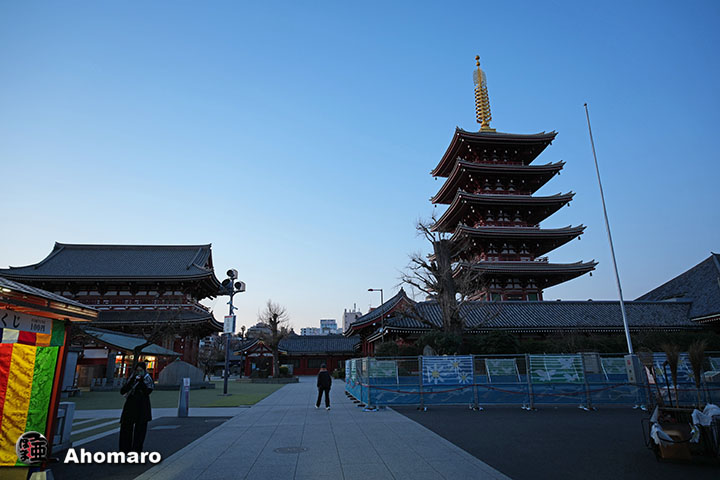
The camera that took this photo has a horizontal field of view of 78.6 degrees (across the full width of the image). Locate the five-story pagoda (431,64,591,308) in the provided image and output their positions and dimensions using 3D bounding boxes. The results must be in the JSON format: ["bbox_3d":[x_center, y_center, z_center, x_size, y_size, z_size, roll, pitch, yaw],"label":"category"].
[{"bbox_3d":[20.790,-7.994,69.612,18.400,49.800,18.400,1,-16,-5],"label":"five-story pagoda"}]

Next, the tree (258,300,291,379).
[{"bbox_3d":[-9.354,10.847,48.221,3.444,8.439,3.444,1,-16,-5],"label":"tree"}]

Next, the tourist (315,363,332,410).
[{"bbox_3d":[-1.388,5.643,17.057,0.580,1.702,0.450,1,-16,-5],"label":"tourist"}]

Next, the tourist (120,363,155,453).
[{"bbox_3d":[-4.093,3.088,8.079,0.560,1.652,0.420,4,-17,-14],"label":"tourist"}]

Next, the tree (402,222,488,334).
[{"bbox_3d":[6.302,4.310,31.817,6.092,12.355,5.241,1,-16,-5],"label":"tree"}]

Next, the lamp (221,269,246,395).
[{"bbox_3d":[-8.209,5.716,28.161,1.400,7.884,1.200,-7,-17,20],"label":"lamp"}]

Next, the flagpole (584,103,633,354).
[{"bbox_3d":[10.878,-0.016,19.202,0.200,13.542,0.200,1,-16,-5],"label":"flagpole"}]

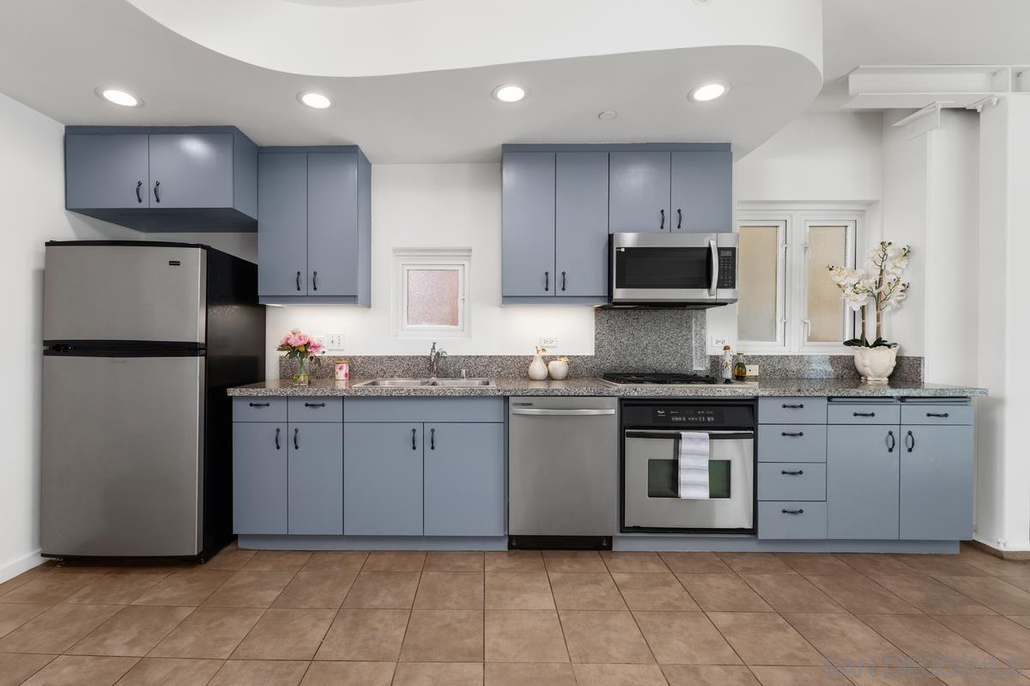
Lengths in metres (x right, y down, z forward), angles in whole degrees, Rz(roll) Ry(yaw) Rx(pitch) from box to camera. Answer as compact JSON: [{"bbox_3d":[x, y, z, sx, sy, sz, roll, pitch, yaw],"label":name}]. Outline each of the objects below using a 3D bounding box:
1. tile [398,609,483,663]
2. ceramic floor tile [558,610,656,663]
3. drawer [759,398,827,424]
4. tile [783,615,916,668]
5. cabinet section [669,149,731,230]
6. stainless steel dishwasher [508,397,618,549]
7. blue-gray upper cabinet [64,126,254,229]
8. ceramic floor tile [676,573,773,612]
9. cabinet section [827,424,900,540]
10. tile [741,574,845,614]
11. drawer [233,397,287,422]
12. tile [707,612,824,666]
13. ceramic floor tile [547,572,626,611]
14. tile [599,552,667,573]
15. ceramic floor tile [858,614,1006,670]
[{"bbox_3d":[-0.284,1.189,1.866,0.320,0.010,0.325,0,1,-2],"label":"tile"},{"bbox_3d":[0.357,1.186,1.850,0.322,0.010,0.326,0,0,-1],"label":"ceramic floor tile"},{"bbox_3d":[1.518,0.370,2.704,0.374,0.150,0.480,0,0,0],"label":"drawer"},{"bbox_3d":[1.334,1.200,1.852,0.324,0.012,0.333,0,0,-1],"label":"tile"},{"bbox_3d":[1.134,-0.920,2.935,0.375,0.496,0.300,0,1,-1],"label":"cabinet section"},{"bbox_3d":[0.257,0.724,2.790,0.596,0.869,0.600,0,1,-1],"label":"stainless steel dishwasher"},{"bbox_3d":[-2.063,-0.993,2.856,0.952,0.470,0.580,0,0,0],"label":"blue-gray upper cabinet"},{"bbox_3d":[0.977,1.185,2.168,0.322,0.010,0.326,0,0,-1],"label":"ceramic floor tile"},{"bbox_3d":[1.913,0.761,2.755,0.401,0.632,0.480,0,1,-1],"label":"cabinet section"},{"bbox_3d":[1.314,1.199,2.185,0.324,0.012,0.333,0,0,-1],"label":"tile"},{"bbox_3d":[-1.405,0.368,2.750,0.300,0.140,0.500,0,0,-1],"label":"drawer"},{"bbox_3d":[1.010,1.200,1.859,0.324,0.012,0.333,0,0,-1],"label":"tile"},{"bbox_3d":[0.336,1.185,2.180,0.322,0.010,0.326,0,0,-1],"label":"ceramic floor tile"},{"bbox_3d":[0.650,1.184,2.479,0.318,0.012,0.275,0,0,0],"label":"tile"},{"bbox_3d":[1.639,1.185,1.824,0.322,0.010,0.326,0,0,-1],"label":"ceramic floor tile"}]

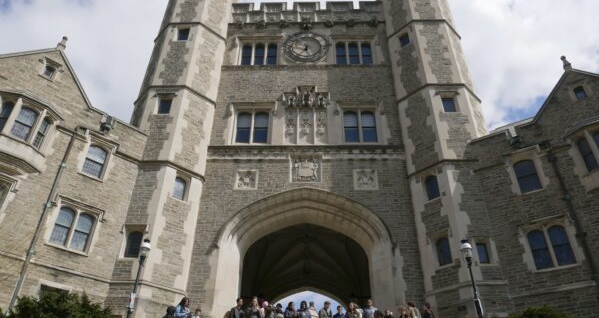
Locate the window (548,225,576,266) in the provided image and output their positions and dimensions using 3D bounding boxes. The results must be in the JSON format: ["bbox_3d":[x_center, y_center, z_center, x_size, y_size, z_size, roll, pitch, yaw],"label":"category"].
[{"bbox_3d":[9.872,3.231,15.609,0.647,1.507,0.200,-27,-41,37],"label":"window"}]

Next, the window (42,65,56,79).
[{"bbox_3d":[-9.725,-3.386,16.189,0.180,0.500,0.330,-25,-41,34],"label":"window"}]

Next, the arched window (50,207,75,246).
[{"bbox_3d":[-8.551,2.442,15.083,0.200,1.425,0.579,-21,-38,32],"label":"arched window"}]

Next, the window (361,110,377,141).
[{"bbox_3d":[3.655,-1.713,22.033,0.812,1.993,0.250,0,-32,2],"label":"window"}]

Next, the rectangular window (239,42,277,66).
[{"bbox_3d":[-2.410,-6.344,25.065,2.133,1.888,0.250,0,-32,2],"label":"rectangular window"}]

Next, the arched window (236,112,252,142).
[{"bbox_3d":[-2.932,-1.690,22.214,0.789,1.981,0.250,0,-32,2],"label":"arched window"}]

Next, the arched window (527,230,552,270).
[{"bbox_3d":[8.737,3.302,15.067,0.550,1.400,0.200,-21,-39,30],"label":"arched window"}]

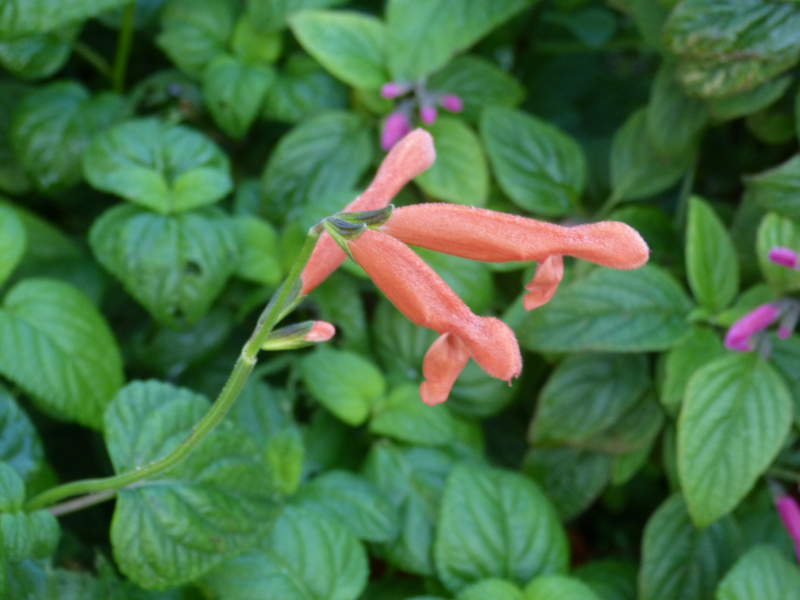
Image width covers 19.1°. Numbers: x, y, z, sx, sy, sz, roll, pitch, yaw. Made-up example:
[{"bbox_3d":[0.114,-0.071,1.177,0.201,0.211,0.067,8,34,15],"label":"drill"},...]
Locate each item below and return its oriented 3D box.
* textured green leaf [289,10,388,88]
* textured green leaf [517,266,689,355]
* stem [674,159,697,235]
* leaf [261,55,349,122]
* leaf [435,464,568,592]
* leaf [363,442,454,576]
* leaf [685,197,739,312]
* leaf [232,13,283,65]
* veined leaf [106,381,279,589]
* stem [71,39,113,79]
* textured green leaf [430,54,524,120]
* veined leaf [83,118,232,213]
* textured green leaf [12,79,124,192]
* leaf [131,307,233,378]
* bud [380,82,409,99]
[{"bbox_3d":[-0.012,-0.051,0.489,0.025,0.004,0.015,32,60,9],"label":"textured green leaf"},{"bbox_3d":[0.043,0.002,0.495,0.037,0.005,0.020,-9,60,-5],"label":"textured green leaf"},{"bbox_3d":[0.064,-0.023,0.532,0.002,0.018,0.002,11,12,2],"label":"stem"},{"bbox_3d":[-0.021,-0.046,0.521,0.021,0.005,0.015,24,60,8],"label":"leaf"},{"bbox_3d":[0.024,0.054,0.565,0.032,0.008,0.034,-8,60,-4],"label":"leaf"},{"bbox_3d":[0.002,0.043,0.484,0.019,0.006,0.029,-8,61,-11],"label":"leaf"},{"bbox_3d":[0.076,-0.011,0.580,0.013,0.005,0.030,-13,69,11],"label":"leaf"},{"bbox_3d":[-0.031,-0.057,0.521,0.011,0.003,0.013,8,60,5],"label":"leaf"},{"bbox_3d":[-0.044,0.040,0.510,0.041,0.010,0.044,-20,64,21],"label":"veined leaf"},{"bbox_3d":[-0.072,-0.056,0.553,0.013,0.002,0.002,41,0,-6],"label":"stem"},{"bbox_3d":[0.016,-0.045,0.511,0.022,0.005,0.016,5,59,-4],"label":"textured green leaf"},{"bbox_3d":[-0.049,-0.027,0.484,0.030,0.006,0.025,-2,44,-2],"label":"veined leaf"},{"bbox_3d":[-0.090,-0.044,0.640,0.029,0.009,0.032,5,53,4],"label":"textured green leaf"},{"bbox_3d":[-0.058,0.010,0.630,0.029,0.007,0.022,-29,60,-31],"label":"leaf"},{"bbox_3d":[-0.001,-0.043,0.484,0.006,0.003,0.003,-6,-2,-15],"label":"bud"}]

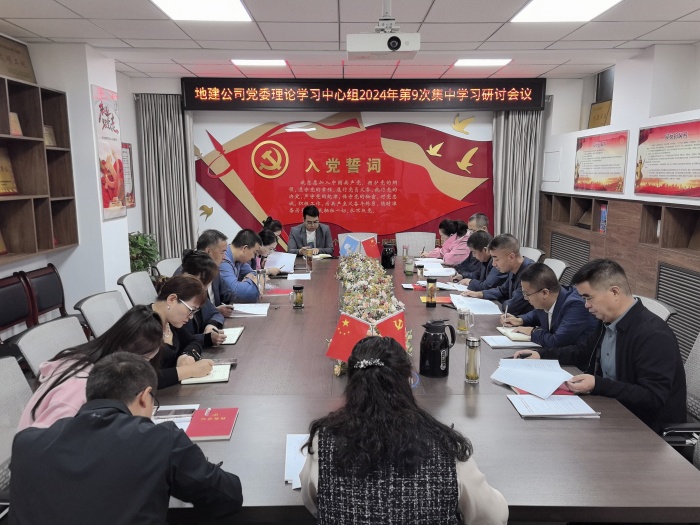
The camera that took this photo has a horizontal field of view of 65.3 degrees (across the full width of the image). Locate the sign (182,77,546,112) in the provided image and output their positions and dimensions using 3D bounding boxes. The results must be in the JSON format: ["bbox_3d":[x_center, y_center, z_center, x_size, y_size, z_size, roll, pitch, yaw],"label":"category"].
[{"bbox_3d":[0.185,-2.037,6.658,4.410,0.400,0.100,0,9,-1],"label":"sign"}]

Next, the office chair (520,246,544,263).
[{"bbox_3d":[1.421,0.360,5.150,0.620,0.990,0.580,0,9,-1],"label":"office chair"}]

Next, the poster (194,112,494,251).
[{"bbox_3d":[-0.067,-0.989,7.033,3.840,1.870,0.040,0,9,-1],"label":"poster"}]

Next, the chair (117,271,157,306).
[{"bbox_3d":[-1.207,0.582,3.711,0.600,0.970,0.580,0,9,1],"label":"chair"}]

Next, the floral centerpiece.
[{"bbox_3d":[0.102,0.212,3.941,0.380,0.200,2.900,0,9,-1],"label":"floral centerpiece"}]

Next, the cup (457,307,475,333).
[{"bbox_3d":[0.687,0.346,3.223,0.098,0.134,0.076,0,10,-1],"label":"cup"}]

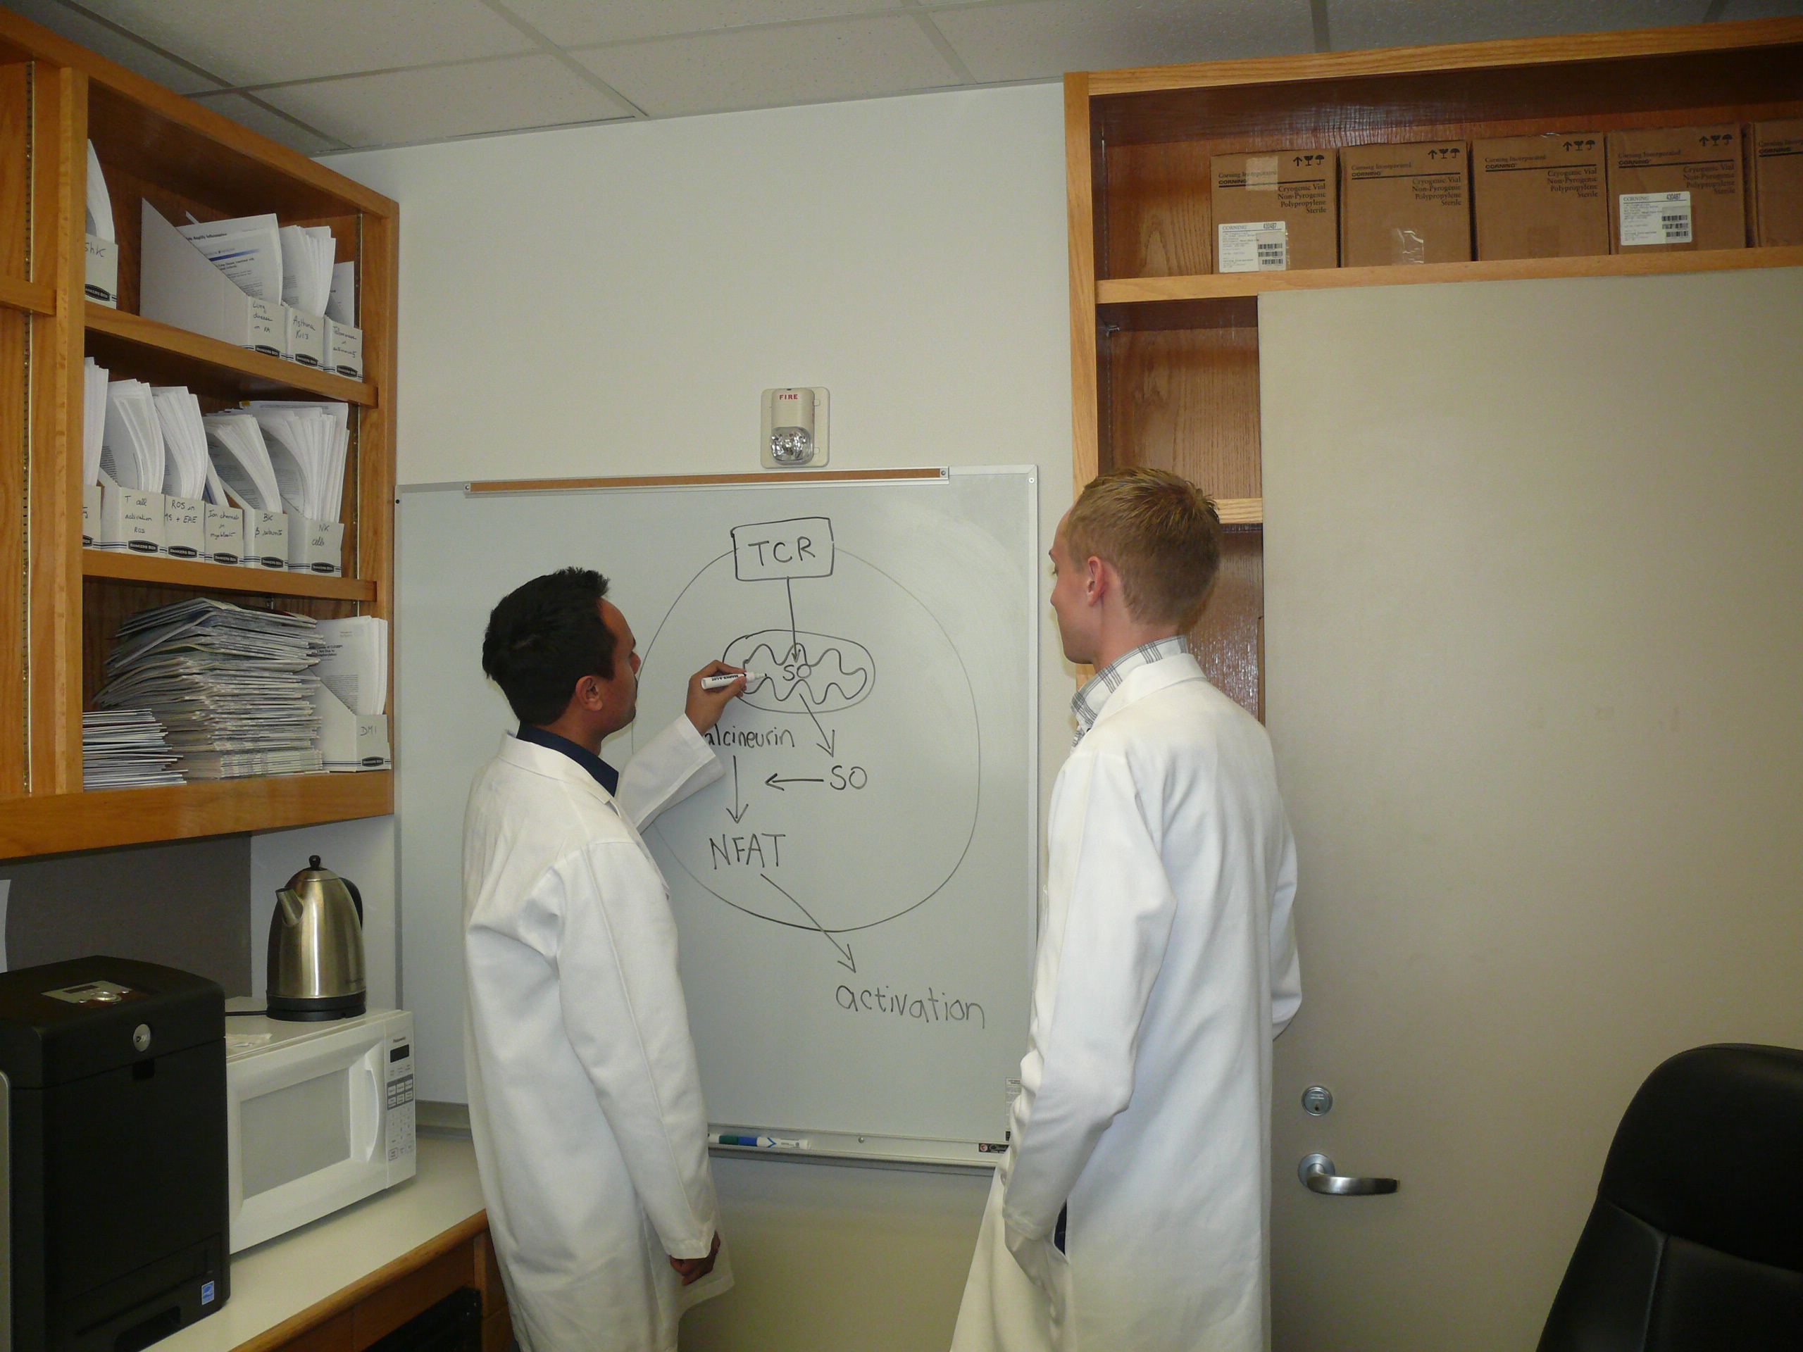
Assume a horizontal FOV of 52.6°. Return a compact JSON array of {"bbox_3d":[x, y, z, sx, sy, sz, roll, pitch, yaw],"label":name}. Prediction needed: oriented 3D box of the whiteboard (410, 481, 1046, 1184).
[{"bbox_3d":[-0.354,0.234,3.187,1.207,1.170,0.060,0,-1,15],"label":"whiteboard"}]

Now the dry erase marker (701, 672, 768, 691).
[{"bbox_3d":[-0.290,0.009,3.150,0.125,0.019,0.019,-9,3,-26],"label":"dry erase marker"}]

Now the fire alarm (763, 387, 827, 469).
[{"bbox_3d":[-0.190,-0.431,3.159,0.124,0.141,0.055,0,-1,15],"label":"fire alarm"}]

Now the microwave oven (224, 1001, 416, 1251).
[{"bbox_3d":[-1.080,0.705,2.885,0.410,0.283,0.530,0,-1,19],"label":"microwave oven"}]

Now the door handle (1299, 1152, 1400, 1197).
[{"bbox_3d":[0.590,0.665,2.411,0.130,0.048,0.064,0,-1,15],"label":"door handle"}]

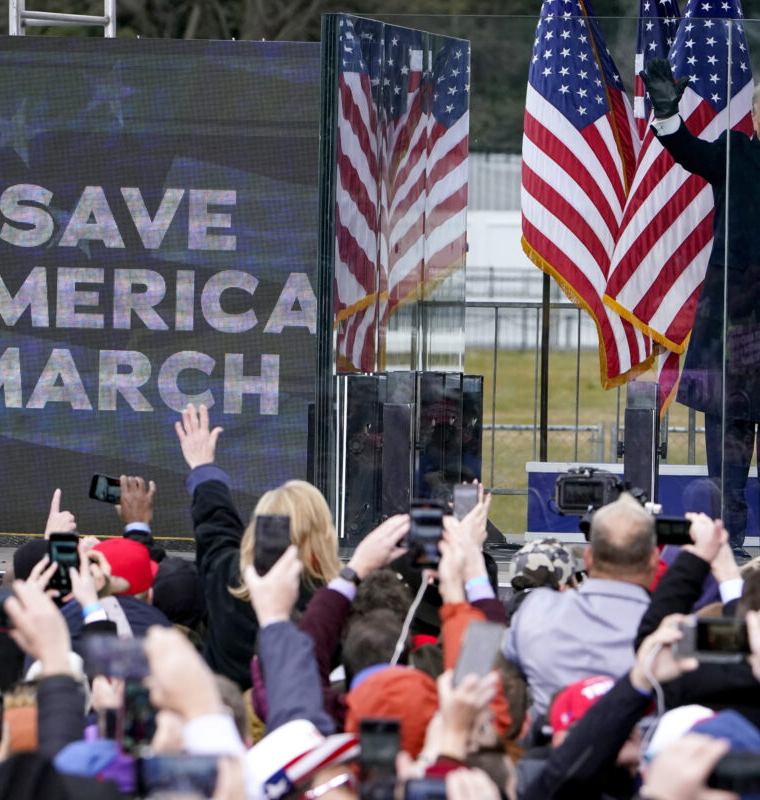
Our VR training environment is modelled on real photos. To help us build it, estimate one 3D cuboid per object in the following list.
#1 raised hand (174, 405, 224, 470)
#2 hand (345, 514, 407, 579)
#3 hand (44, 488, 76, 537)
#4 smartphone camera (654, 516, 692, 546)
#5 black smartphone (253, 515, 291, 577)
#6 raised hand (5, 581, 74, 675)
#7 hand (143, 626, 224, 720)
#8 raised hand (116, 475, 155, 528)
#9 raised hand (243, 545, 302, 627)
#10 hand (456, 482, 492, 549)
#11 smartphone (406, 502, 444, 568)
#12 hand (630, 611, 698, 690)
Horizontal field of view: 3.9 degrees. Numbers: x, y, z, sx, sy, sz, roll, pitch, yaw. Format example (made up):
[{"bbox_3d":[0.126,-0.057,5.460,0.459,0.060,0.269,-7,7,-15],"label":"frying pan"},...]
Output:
[{"bbox_3d":[-0.495,0.102,30.700,0.130,0.180,0.060,0,2,0],"label":"raised hand"},{"bbox_3d":[0.001,0.344,26.300,0.090,0.180,0.080,37,-14,32],"label":"hand"},{"bbox_3d":[-0.896,0.320,31.500,0.092,0.150,0.075,0,2,0],"label":"hand"},{"bbox_3d":[0.805,0.356,30.500,0.152,0.075,0.010,1,1,0],"label":"smartphone camera"},{"bbox_3d":[-0.237,0.324,24.600,0.075,0.152,0.010,3,-4,0],"label":"black smartphone"},{"bbox_3d":[-0.658,0.438,21.700,0.110,0.185,0.085,-1,2,-23],"label":"raised hand"},{"bbox_3d":[-0.338,0.471,19.400,0.112,0.160,0.090,-20,-6,-16],"label":"hand"},{"bbox_3d":[-0.692,0.285,32.000,0.105,0.155,0.080,0,2,-9],"label":"raised hand"},{"bbox_3d":[-0.234,0.403,24.500,0.120,0.178,0.085,1,1,0],"label":"raised hand"},{"bbox_3d":[0.260,0.315,31.000,0.090,0.190,0.075,-2,3,-37],"label":"hand"},{"bbox_3d":[0.117,0.333,27.700,0.078,0.157,0.012,0,2,0],"label":"smartphone"},{"bbox_3d":[0.559,0.496,22.200,0.095,0.155,0.095,-2,3,-41],"label":"hand"}]

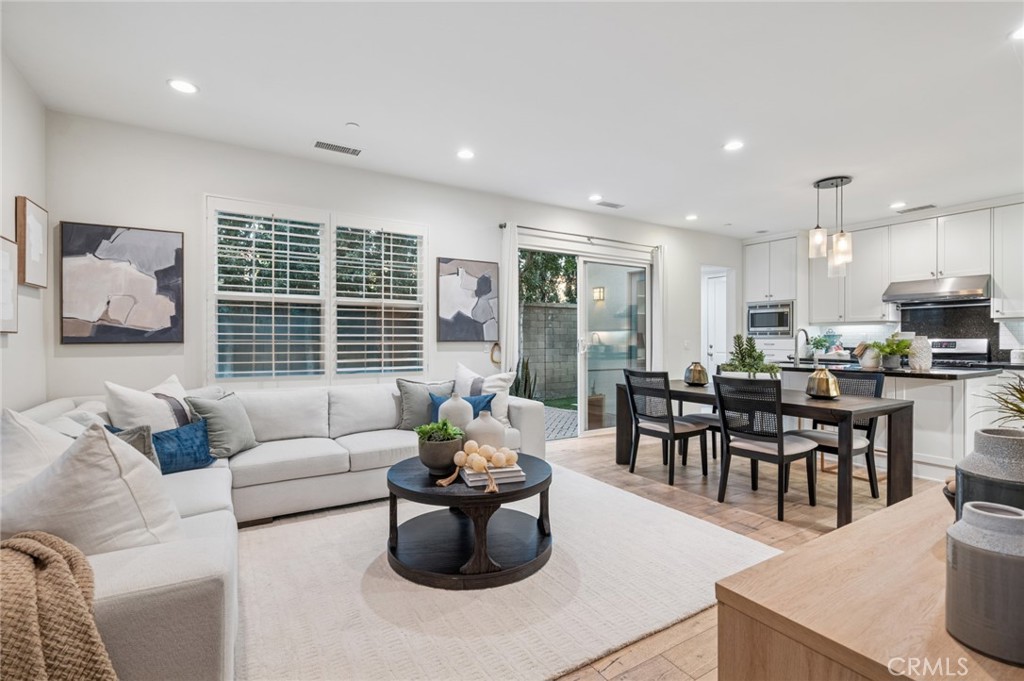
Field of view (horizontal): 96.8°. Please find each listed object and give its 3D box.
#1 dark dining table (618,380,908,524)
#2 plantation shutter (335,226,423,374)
[{"bbox_3d":[1.890,0.800,3.744,0.910,0.750,1.930,0,0,-31],"label":"dark dining table"},{"bbox_3d":[-1.207,-0.366,4.236,0.830,1.360,0.080,0,0,-31],"label":"plantation shutter"}]

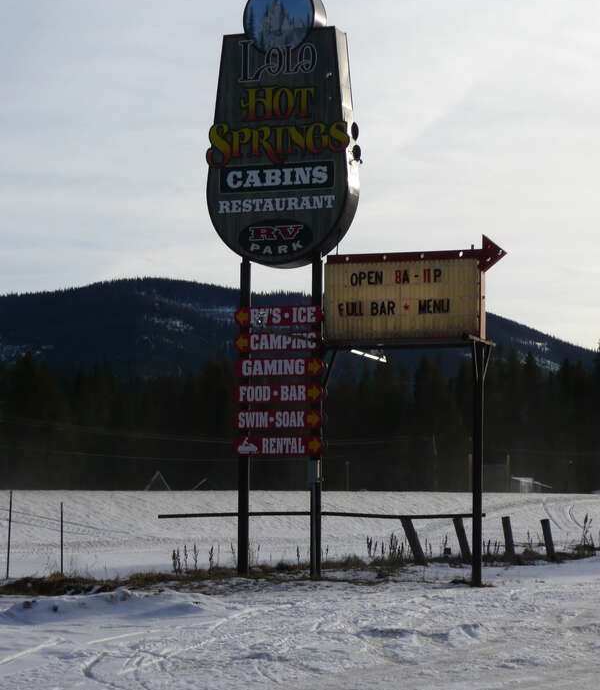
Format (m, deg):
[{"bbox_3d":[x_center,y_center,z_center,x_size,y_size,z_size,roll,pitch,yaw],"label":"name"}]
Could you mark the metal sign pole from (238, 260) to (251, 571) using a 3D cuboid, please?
[{"bbox_3d":[-0.915,1.184,34.214,0.155,5.273,0.155,-1,-4,20],"label":"metal sign pole"}]

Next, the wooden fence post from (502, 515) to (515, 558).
[{"bbox_3d":[4.212,3.891,41.528,0.145,0.840,0.145,-6,-4,0],"label":"wooden fence post"}]

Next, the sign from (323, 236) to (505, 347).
[{"bbox_3d":[1.923,-0.868,33.355,3.052,1.706,0.360,-1,-4,20],"label":"sign"}]

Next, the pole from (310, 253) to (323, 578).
[{"bbox_3d":[0.276,1.156,33.781,0.155,5.313,0.155,-1,-4,20],"label":"pole"}]

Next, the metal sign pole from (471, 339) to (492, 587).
[{"bbox_3d":[2.818,1.882,32.801,0.145,3.917,0.145,-1,-4,20],"label":"metal sign pole"}]

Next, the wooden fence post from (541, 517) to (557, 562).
[{"bbox_3d":[4.993,3.933,41.329,0.155,0.858,0.155,-8,-4,-1],"label":"wooden fence post"}]

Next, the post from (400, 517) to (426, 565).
[{"bbox_3d":[2.203,3.790,39.831,0.180,0.939,0.180,-17,-4,-1],"label":"post"}]

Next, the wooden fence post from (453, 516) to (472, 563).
[{"bbox_3d":[3.212,3.837,40.530,0.170,0.909,0.170,-11,-4,-1],"label":"wooden fence post"}]

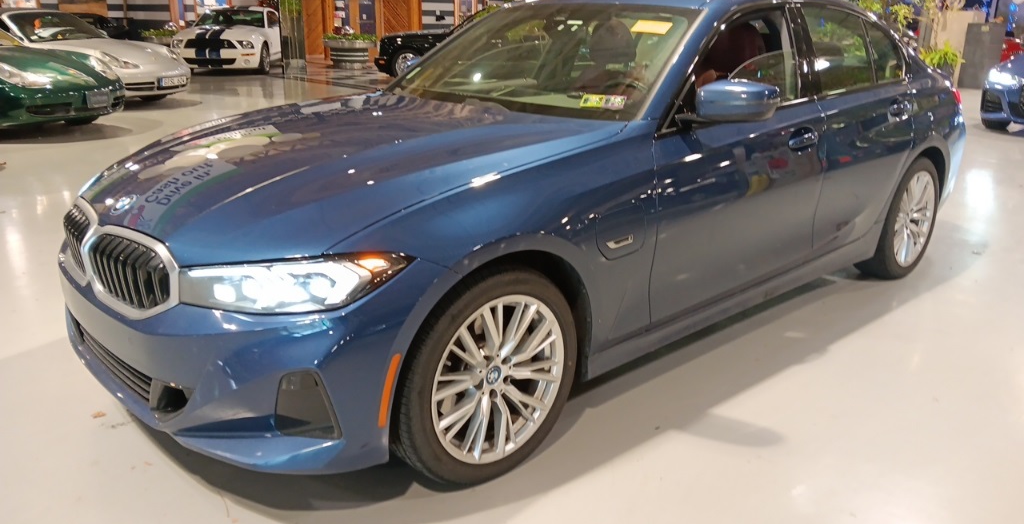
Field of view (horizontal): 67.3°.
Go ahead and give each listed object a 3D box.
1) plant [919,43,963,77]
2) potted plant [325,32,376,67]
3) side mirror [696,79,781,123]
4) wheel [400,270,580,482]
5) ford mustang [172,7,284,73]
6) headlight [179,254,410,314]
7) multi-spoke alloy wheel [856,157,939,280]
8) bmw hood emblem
[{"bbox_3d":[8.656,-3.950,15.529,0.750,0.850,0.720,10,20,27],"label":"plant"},{"bbox_3d":[-4.165,-5.421,19.533,1.320,0.920,1.320,-3,18,-11],"label":"potted plant"},{"bbox_3d":[0.748,-0.540,2.560,0.175,0.140,0.225,-15,23,-40],"label":"side mirror"},{"bbox_3d":[-0.097,0.312,2.252,0.660,0.660,0.225,-15,23,-40],"label":"wheel"},{"bbox_3d":[-6.453,-5.333,18.443,1.880,1.385,4.770,0,18,-2],"label":"ford mustang"},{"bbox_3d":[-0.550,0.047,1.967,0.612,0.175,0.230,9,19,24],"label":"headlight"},{"bbox_3d":[2.031,-0.247,4.052,0.660,0.660,0.225,-15,23,-40],"label":"multi-spoke alloy wheel"},{"bbox_3d":[-1.124,-0.161,2.208,0.082,0.012,0.082,19,58,45],"label":"bmw hood emblem"}]

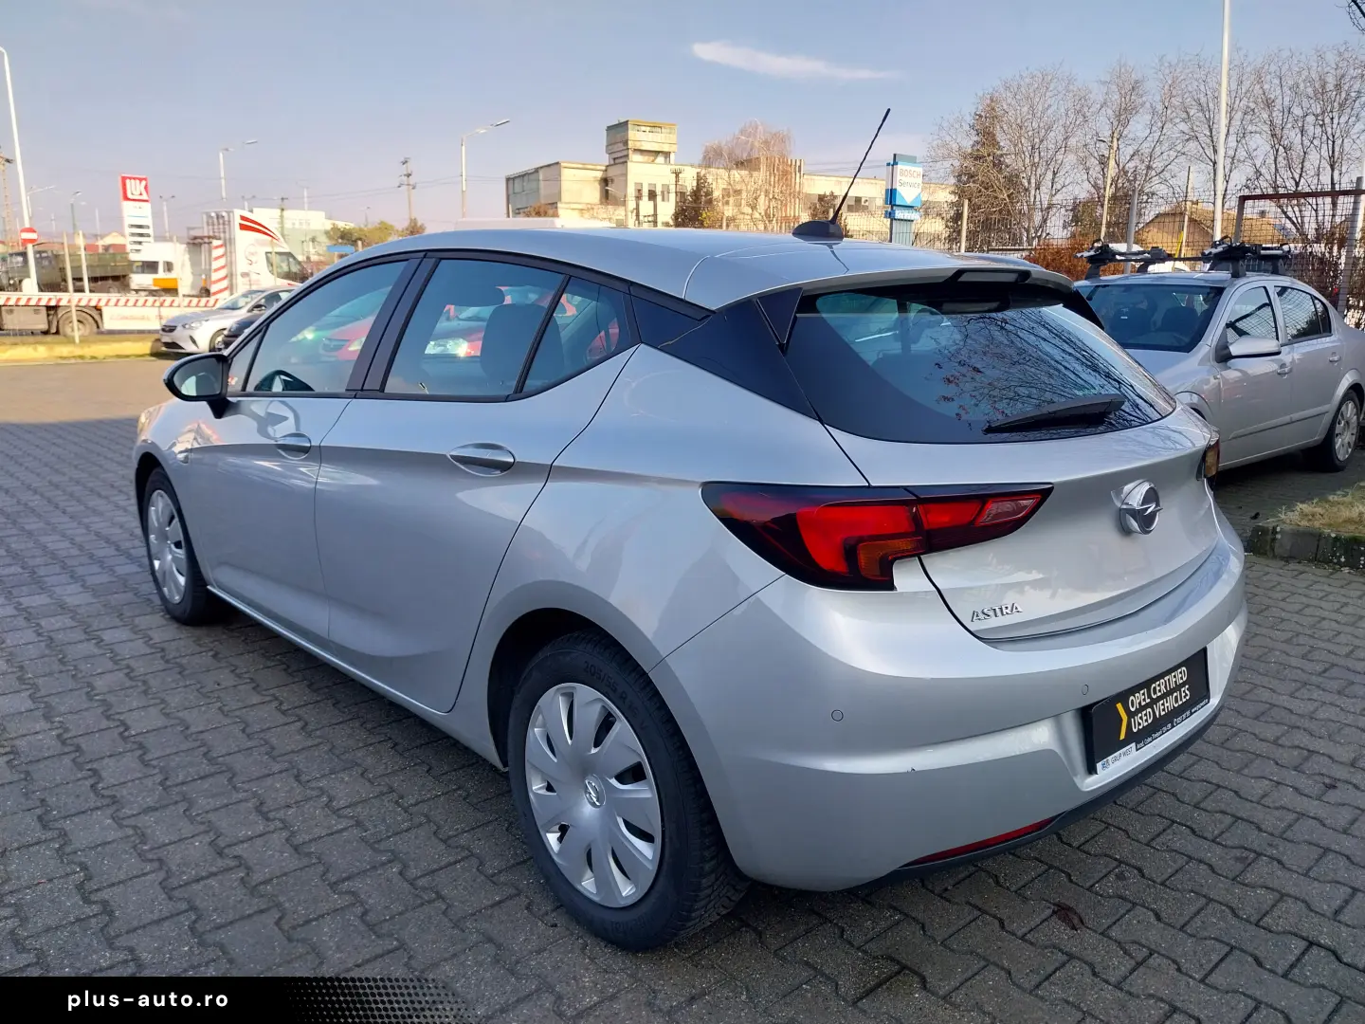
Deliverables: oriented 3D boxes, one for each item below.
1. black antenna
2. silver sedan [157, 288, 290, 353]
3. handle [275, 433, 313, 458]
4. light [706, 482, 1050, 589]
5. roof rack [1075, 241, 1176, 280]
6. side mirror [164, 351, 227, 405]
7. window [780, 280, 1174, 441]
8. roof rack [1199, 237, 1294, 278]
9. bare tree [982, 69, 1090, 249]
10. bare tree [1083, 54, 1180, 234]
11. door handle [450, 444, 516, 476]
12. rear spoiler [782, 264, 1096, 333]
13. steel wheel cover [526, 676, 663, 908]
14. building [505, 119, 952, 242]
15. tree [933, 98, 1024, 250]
[{"bbox_3d":[0.376,-0.796,2.452,0.075,0.295,0.280,-10,16,-41],"label":"black antenna"},{"bbox_3d":[-9.199,-4.157,22.424,1.780,1.440,4.100,11,16,40],"label":"silver sedan"},{"bbox_3d":[-1.087,-0.188,2.866,0.052,0.075,0.240,-11,16,-41],"label":"handle"},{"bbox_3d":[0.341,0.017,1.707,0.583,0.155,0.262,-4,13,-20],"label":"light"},{"bbox_3d":[3.274,-1.862,7.611,0.780,0.255,0.410,-10,16,-39],"label":"roof rack"},{"bbox_3d":[-1.565,-0.433,3.274,0.190,0.157,0.130,-10,16,-41],"label":"side mirror"},{"bbox_3d":[0.695,-0.324,2.166,1.300,0.100,0.470,-11,57,-41],"label":"window"},{"bbox_3d":[3.845,-1.721,6.950,0.780,0.255,0.410,-10,16,-39],"label":"roof rack"},{"bbox_3d":[11.606,-10.369,34.812,3.738,8.898,3.738,4,12,17],"label":"bare tree"},{"bbox_3d":[14.293,-10.167,33.862,3.427,8.951,3.427,5,13,21],"label":"bare tree"},{"bbox_3d":[-0.427,-0.110,2.145,0.050,0.060,0.230,-10,16,-41],"label":"door handle"},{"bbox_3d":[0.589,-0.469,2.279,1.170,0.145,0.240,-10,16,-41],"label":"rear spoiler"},{"bbox_3d":[-0.173,0.546,2.000,0.060,0.438,0.438,-11,16,-41],"label":"steel wheel cover"},{"bbox_3d":[5.007,-27.531,99.014,40.148,15.330,16.309,-6,13,-27],"label":"building"},{"bbox_3d":[11.524,-11.778,40.433,3.748,8.822,3.748,0,12,0],"label":"tree"}]

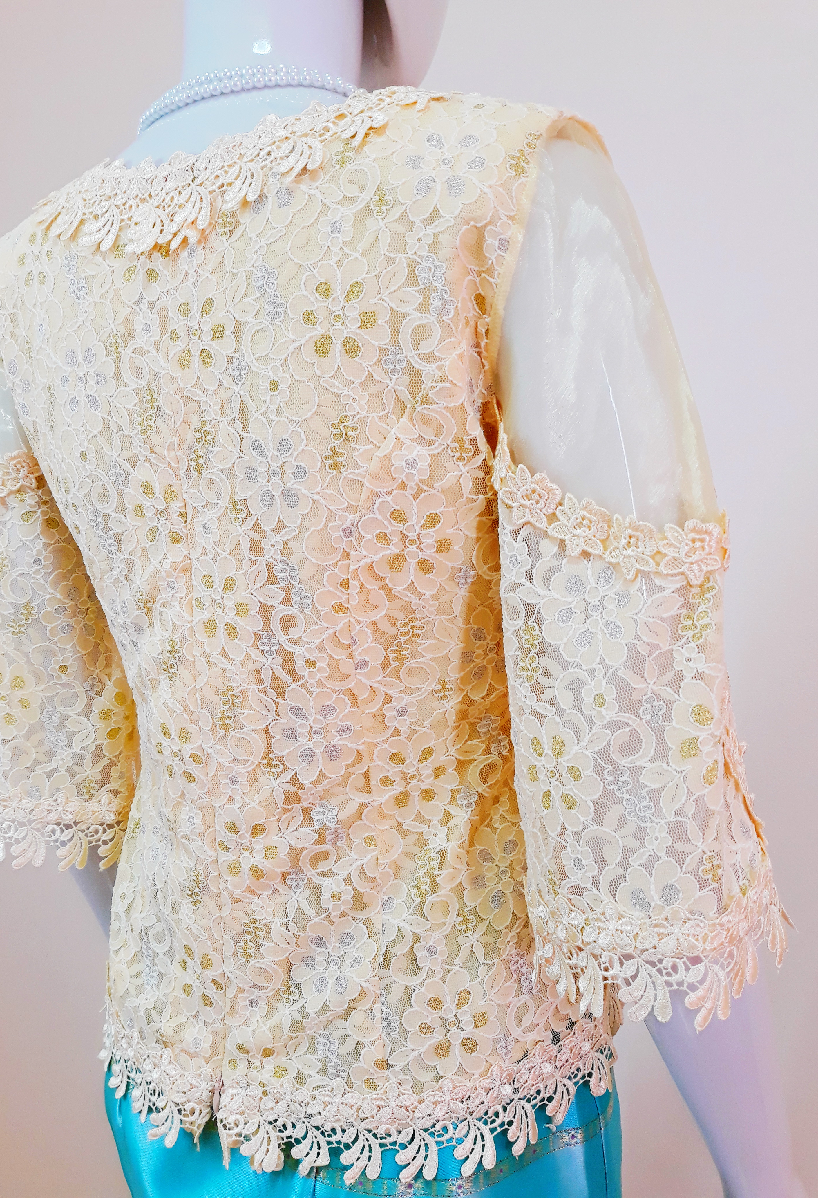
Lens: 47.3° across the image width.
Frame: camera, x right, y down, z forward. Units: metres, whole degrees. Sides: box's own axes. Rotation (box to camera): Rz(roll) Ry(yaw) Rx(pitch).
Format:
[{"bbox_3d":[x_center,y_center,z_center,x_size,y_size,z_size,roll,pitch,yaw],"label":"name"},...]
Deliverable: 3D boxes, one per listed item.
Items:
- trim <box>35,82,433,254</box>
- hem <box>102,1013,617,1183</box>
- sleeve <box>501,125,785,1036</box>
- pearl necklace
[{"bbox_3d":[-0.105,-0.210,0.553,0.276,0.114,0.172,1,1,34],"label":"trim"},{"bbox_3d":[-0.032,0.266,0.578,0.328,0.088,0.229,1,1,34],"label":"hem"},{"bbox_3d":[0.121,-0.005,0.488,0.125,0.406,0.146,-4,6,34],"label":"sleeve"},{"bbox_3d":[-0.088,-0.259,0.572,0.146,0.068,0.146,1,1,34],"label":"pearl necklace"}]

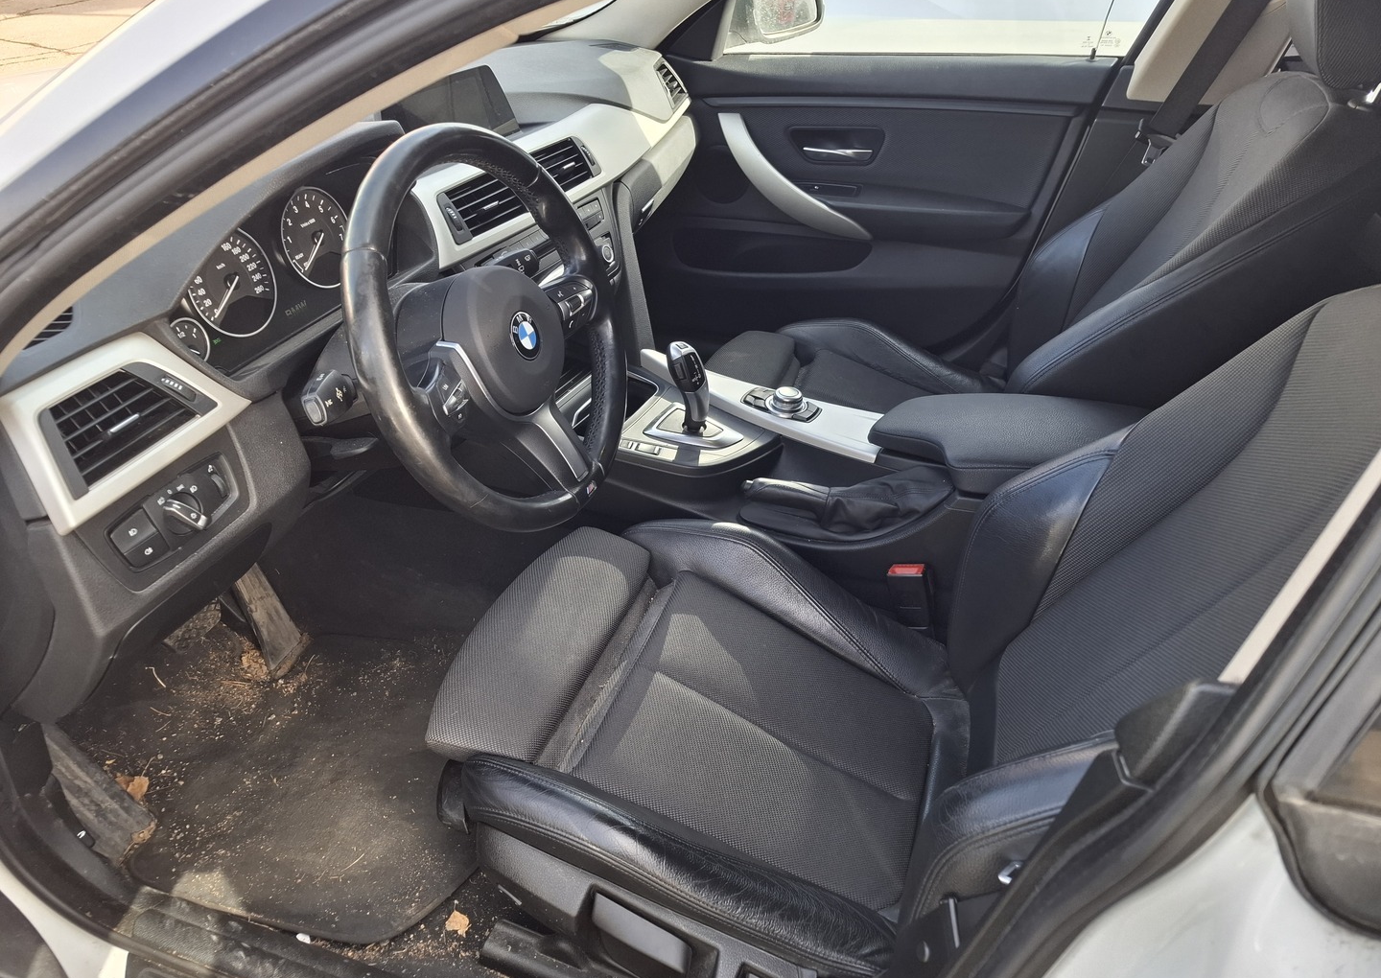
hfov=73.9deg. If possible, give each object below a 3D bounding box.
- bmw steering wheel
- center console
[{"bbox_3d":[-0.183,-0.142,0.853,0.105,0.370,0.370,-6,28,28],"label":"bmw steering wheel"},{"bbox_3d":[0.214,-0.022,1.227,0.770,0.300,0.250,11,38,17],"label":"center console"}]

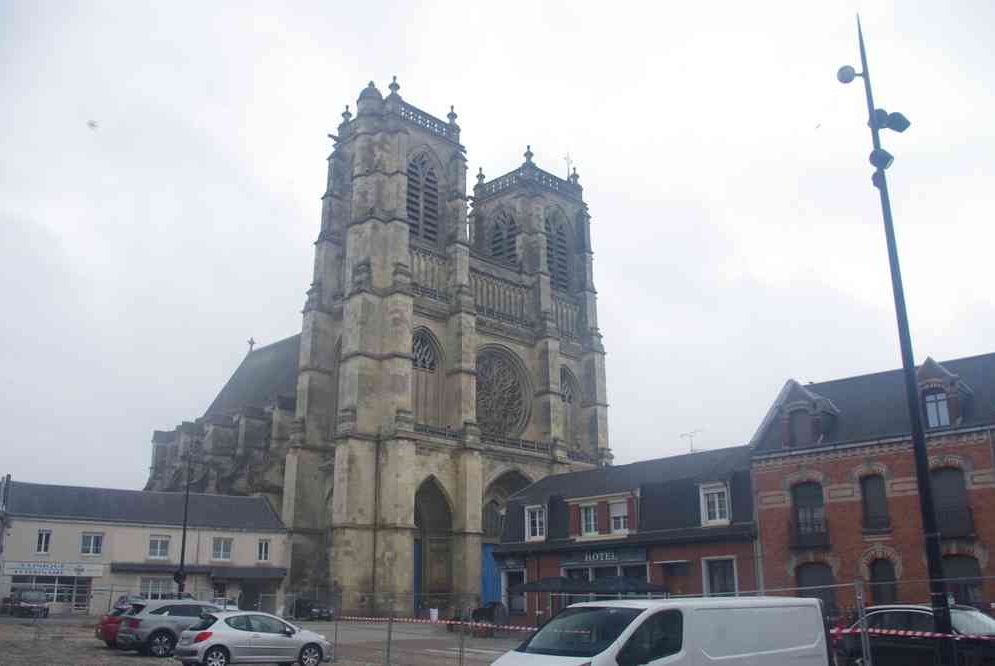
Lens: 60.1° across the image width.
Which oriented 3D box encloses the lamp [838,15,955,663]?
[{"bbox_3d":[5.960,-0.007,12.482,1.050,10.950,0.800,-3,-17,10],"label":"lamp"}]

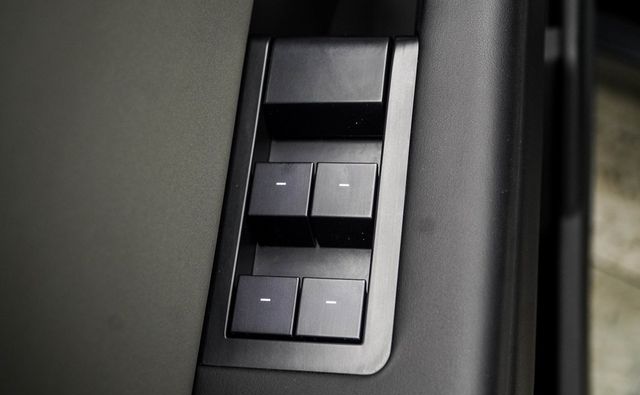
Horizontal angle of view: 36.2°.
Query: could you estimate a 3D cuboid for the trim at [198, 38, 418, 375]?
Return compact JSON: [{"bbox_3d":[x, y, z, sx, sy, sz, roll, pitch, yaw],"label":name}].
[{"bbox_3d":[0.000,0.002,0.380,0.071,0.023,0.138,1,67,13],"label":"trim"}]

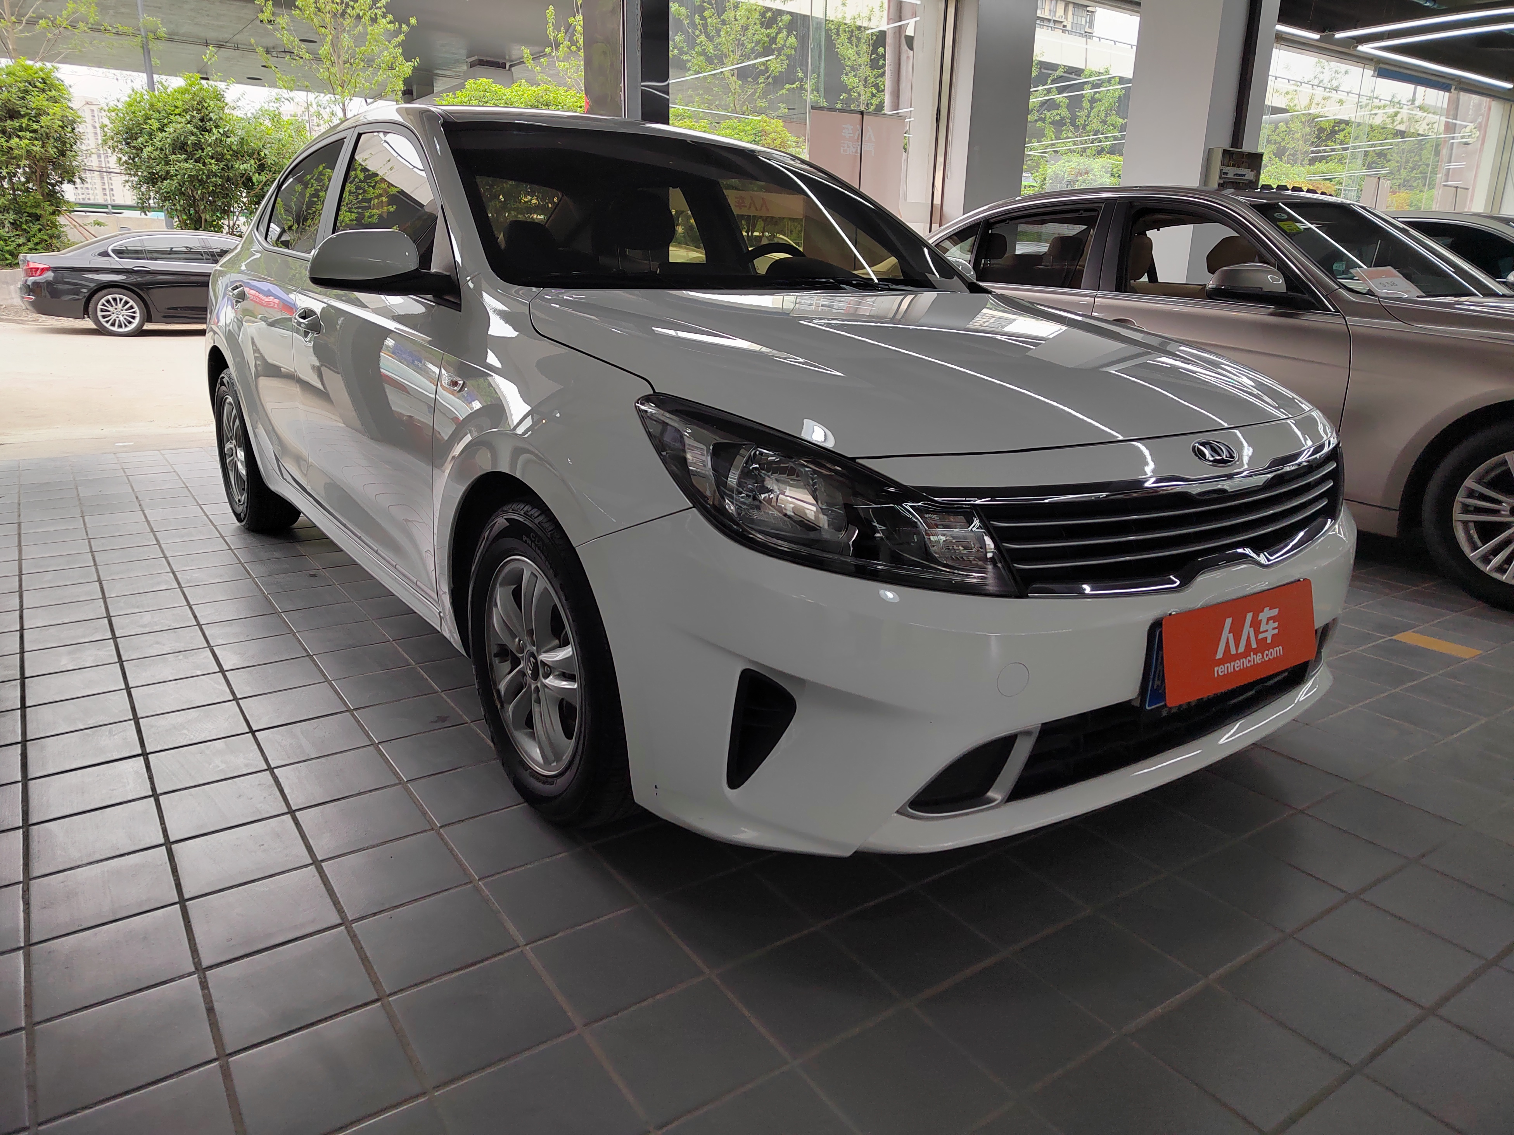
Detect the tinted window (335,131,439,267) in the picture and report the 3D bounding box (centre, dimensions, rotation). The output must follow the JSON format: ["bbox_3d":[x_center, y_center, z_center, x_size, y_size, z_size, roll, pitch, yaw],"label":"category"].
[{"bbox_3d":[-0.861,-0.882,2.363,0.050,0.375,0.860,16,3,-41],"label":"tinted window"}]

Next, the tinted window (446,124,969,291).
[{"bbox_3d":[-0.085,-0.878,2.497,1.370,0.140,0.815,-10,51,-36],"label":"tinted window"}]

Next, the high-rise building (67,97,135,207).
[{"bbox_3d":[-357.937,-222.134,550.000,36.000,76.000,22.000,-9,19,-30],"label":"high-rise building"}]

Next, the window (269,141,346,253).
[{"bbox_3d":[-1.323,-1.082,2.959,0.050,0.345,0.620,17,3,-38],"label":"window"}]

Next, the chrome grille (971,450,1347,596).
[{"bbox_3d":[0.723,-0.075,1.614,1.050,0.175,0.135,-11,21,-36],"label":"chrome grille"}]

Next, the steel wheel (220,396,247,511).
[{"bbox_3d":[-1.890,-0.443,3.792,0.160,0.400,0.400,-10,20,-36],"label":"steel wheel"}]

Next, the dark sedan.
[{"bbox_3d":[-8.151,-4.340,15.251,5.000,1.480,1.860,-10,20,-34],"label":"dark sedan"}]

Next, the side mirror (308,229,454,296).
[{"bbox_3d":[-0.732,-0.592,1.966,0.260,0.135,0.150,-11,21,-36],"label":"side mirror"}]

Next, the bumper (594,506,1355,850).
[{"bbox_3d":[0.567,0.054,1.824,1.680,0.510,0.620,-10,20,-36],"label":"bumper"}]

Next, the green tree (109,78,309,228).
[{"bbox_3d":[-9.539,-6.869,17.466,3.300,3.150,2.800,-10,20,-34],"label":"green tree"}]

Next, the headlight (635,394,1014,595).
[{"bbox_3d":[0.085,-0.103,1.432,0.401,0.237,0.460,-6,18,-26],"label":"headlight"}]

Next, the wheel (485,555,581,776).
[{"bbox_3d":[-0.352,0.167,1.825,0.155,0.395,0.395,-10,20,-36],"label":"wheel"}]

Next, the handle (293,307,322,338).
[{"bbox_3d":[-1.153,-0.629,2.574,0.050,0.065,0.200,-11,21,-36],"label":"handle"}]

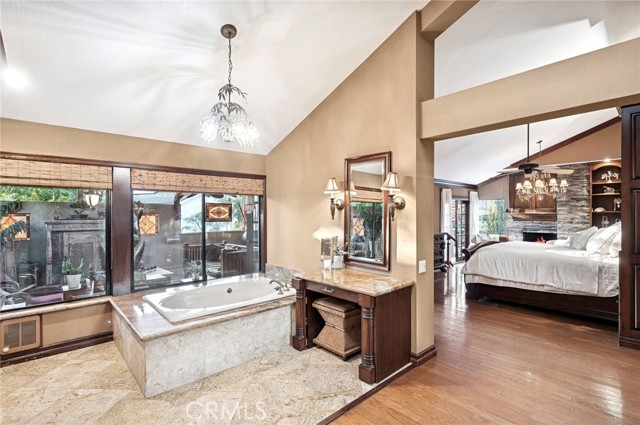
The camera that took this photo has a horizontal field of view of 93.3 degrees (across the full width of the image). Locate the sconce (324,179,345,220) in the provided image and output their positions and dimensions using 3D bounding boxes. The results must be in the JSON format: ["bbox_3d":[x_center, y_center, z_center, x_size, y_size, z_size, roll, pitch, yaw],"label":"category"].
[{"bbox_3d":[0.144,-0.155,3.561,0.228,0.493,0.197,0,0,-43],"label":"sconce"}]

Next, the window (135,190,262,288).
[{"bbox_3d":[-1.579,0.330,4.170,1.769,1.225,0.101,0,0,-43],"label":"window"}]

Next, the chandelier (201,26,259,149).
[{"bbox_3d":[-0.784,-1.098,2.614,0.499,1.037,0.499,0,0,-43],"label":"chandelier"}]

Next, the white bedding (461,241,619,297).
[{"bbox_3d":[3.804,0.805,5.005,2.030,0.682,2.088,0,0,-43],"label":"white bedding"}]

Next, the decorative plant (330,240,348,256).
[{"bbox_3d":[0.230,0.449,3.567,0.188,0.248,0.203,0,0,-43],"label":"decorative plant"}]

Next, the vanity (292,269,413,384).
[{"bbox_3d":[0.308,1.062,3.082,0.652,0.776,1.102,0,0,-43],"label":"vanity"}]

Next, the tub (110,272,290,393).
[{"bbox_3d":[-1.110,1.206,3.567,2.059,0.489,1.464,0,0,-43],"label":"tub"}]

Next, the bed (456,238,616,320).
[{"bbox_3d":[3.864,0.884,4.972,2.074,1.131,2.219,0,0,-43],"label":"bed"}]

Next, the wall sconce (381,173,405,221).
[{"bbox_3d":[0.713,-0.147,2.943,0.232,0.474,0.194,0,0,-43],"label":"wall sconce"}]

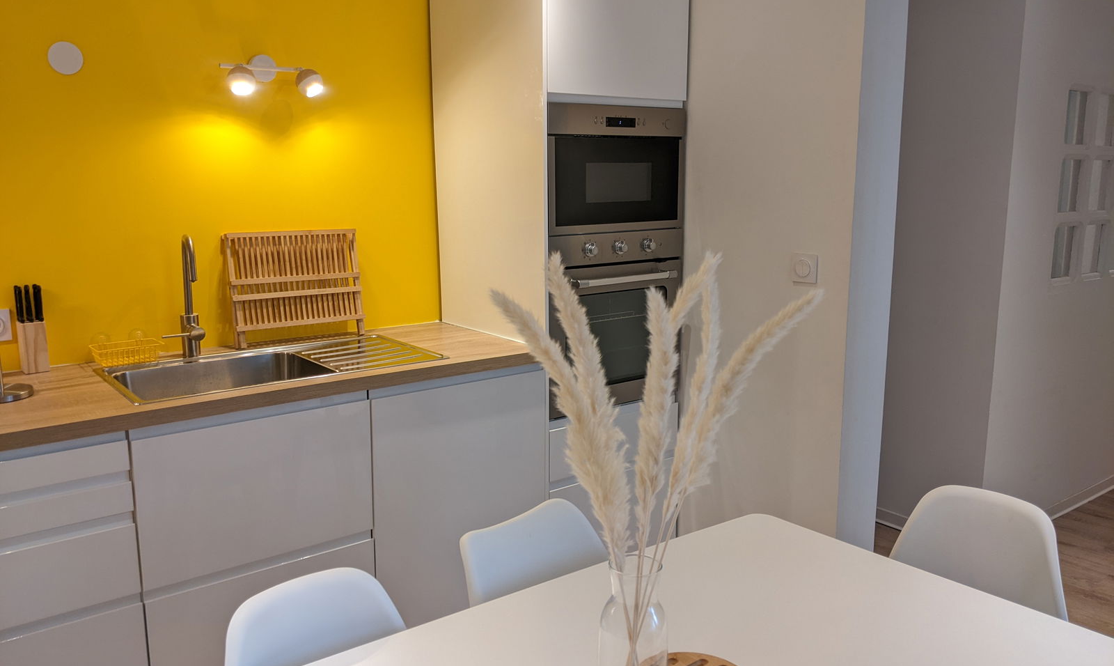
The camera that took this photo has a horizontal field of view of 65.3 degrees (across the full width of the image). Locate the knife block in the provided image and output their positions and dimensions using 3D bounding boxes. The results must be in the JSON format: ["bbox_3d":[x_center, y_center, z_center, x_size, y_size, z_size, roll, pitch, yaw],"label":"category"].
[{"bbox_3d":[-1.443,0.038,2.396,0.060,0.138,0.063,-8,13,-37],"label":"knife block"}]

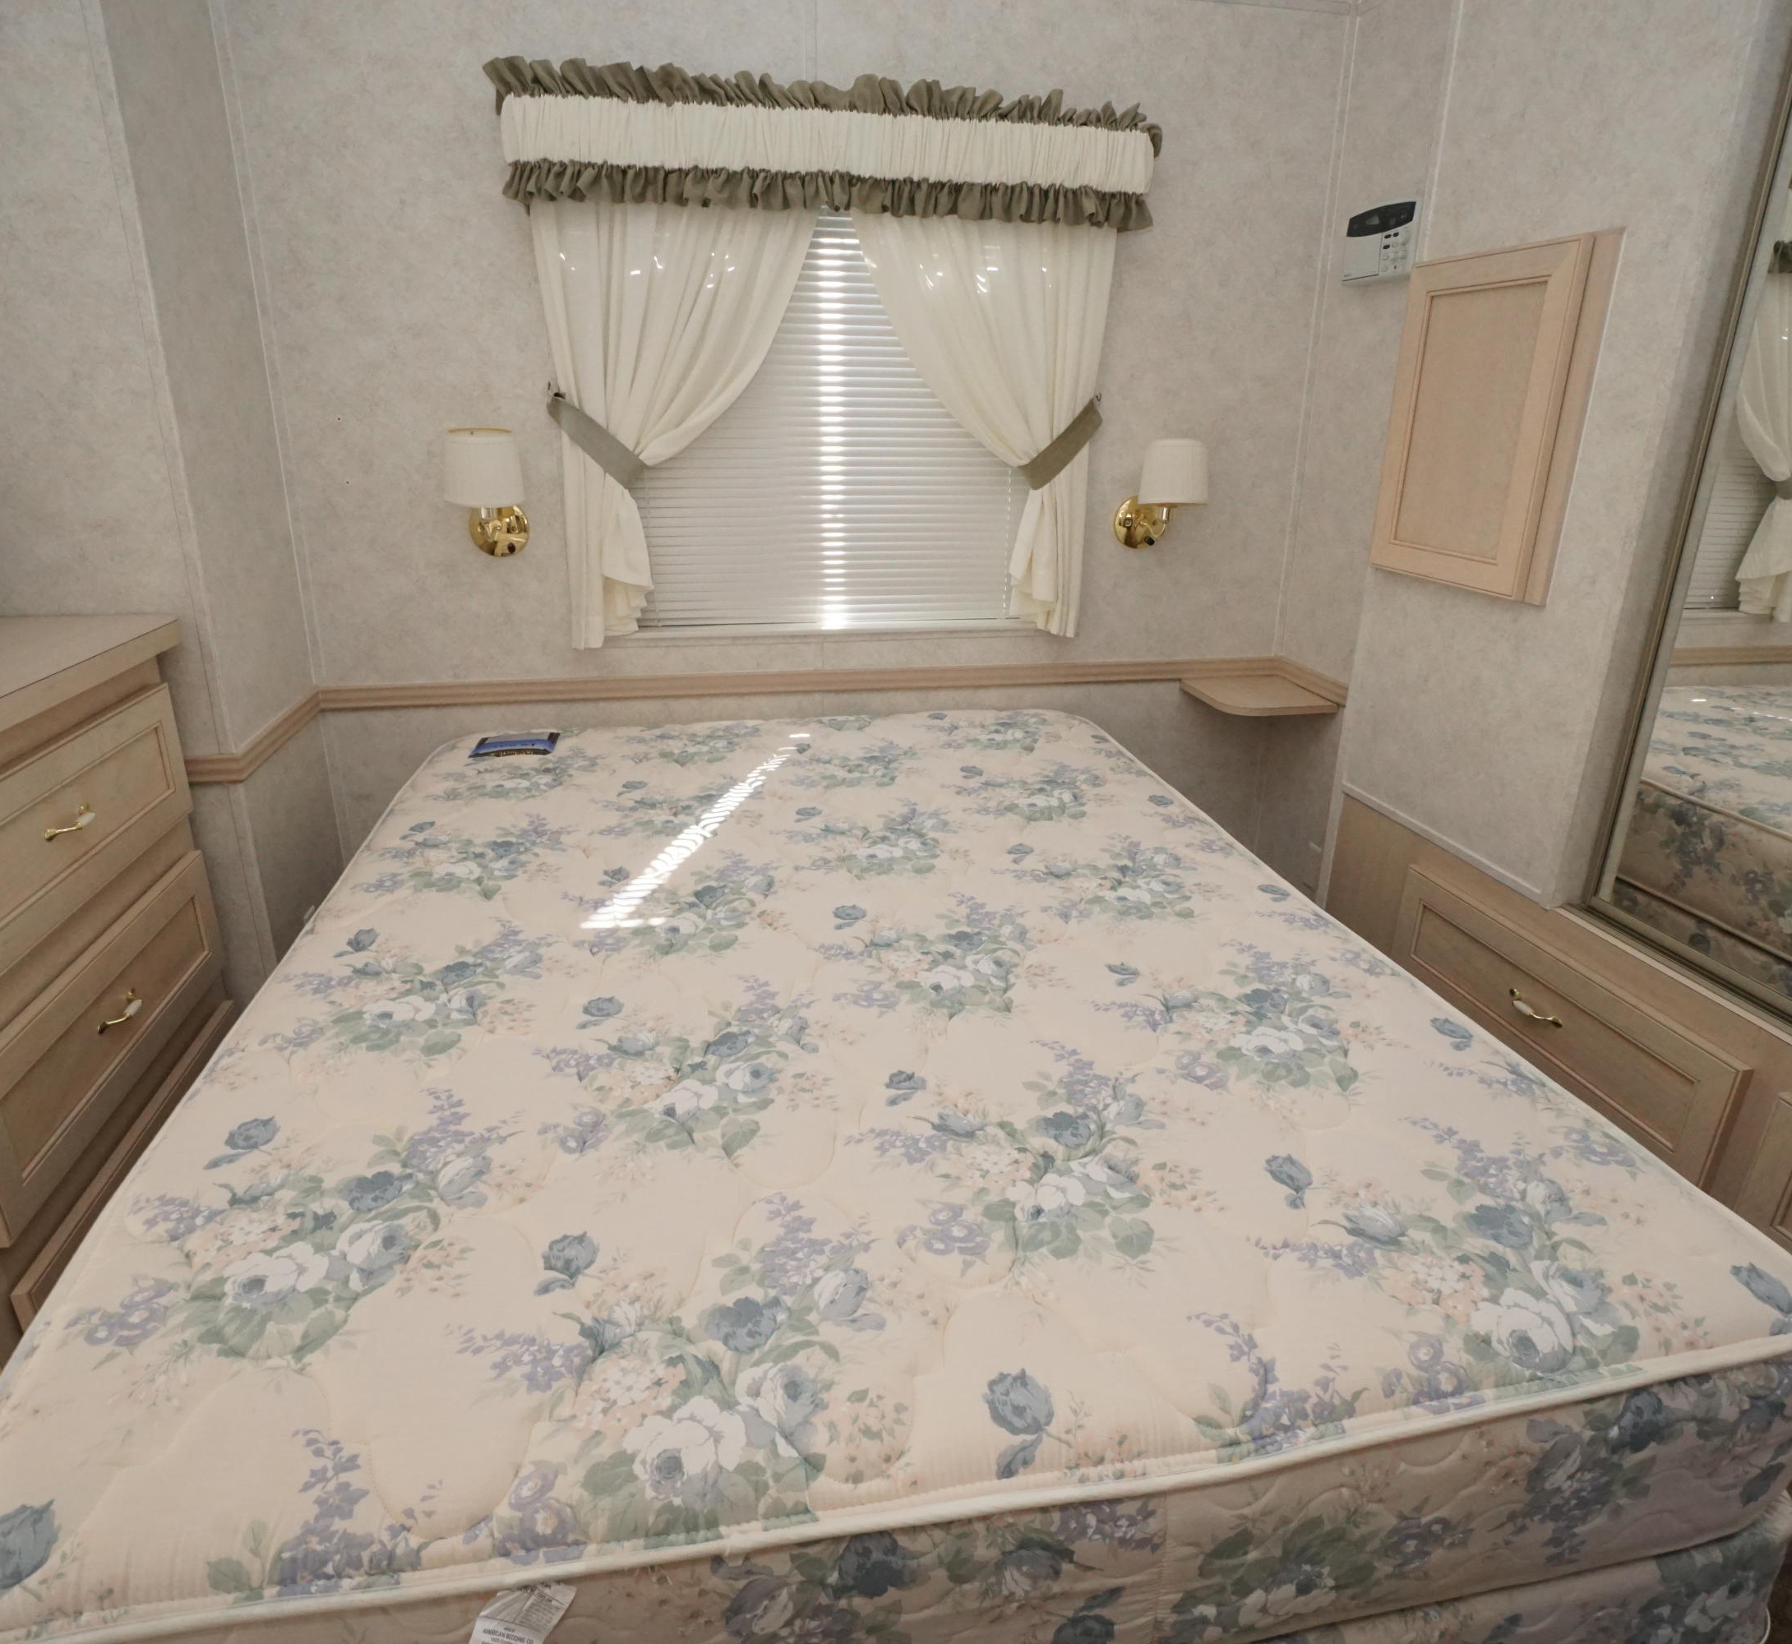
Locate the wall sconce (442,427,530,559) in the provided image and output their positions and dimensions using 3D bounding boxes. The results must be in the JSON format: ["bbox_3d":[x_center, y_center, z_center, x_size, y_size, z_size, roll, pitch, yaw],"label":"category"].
[{"bbox_3d":[-0.935,-0.745,2.355,0.176,0.290,0.201,-3,20,-10],"label":"wall sconce"}]

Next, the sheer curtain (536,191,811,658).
[{"bbox_3d":[-0.482,-0.913,2.436,0.651,1.007,0.099,-3,20,-10],"label":"sheer curtain"}]

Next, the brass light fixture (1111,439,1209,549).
[{"bbox_3d":[0.696,-0.837,2.629,0.197,0.286,0.197,-3,20,-10],"label":"brass light fixture"}]

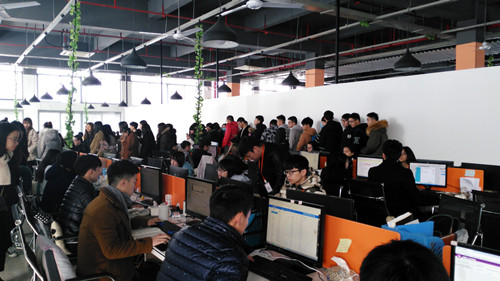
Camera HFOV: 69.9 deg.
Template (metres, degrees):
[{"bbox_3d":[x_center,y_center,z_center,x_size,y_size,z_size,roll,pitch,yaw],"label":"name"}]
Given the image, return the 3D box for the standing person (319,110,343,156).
[{"bbox_3d":[1.460,0.363,6.450,0.520,1.800,0.360,-1,3,-18],"label":"standing person"}]

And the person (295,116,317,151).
[{"bbox_3d":[1.214,0.319,7.675,0.420,1.630,0.500,1,4,28],"label":"person"}]

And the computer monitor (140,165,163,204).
[{"bbox_3d":[-0.963,0.455,3.620,0.170,0.360,0.470,-2,3,-39],"label":"computer monitor"}]

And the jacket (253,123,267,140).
[{"bbox_3d":[0.256,-0.072,8.837,0.320,0.720,0.480,1,4,28],"label":"jacket"}]

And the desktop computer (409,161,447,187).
[{"bbox_3d":[2.146,0.428,4.266,0.150,0.350,0.450,-5,6,-44],"label":"desktop computer"}]

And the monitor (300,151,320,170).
[{"bbox_3d":[0.979,0.347,5.650,0.170,0.360,0.470,-2,3,-39],"label":"monitor"}]

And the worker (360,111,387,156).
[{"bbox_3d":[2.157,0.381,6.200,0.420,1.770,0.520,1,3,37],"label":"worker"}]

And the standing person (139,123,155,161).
[{"bbox_3d":[-2.520,0.394,8.800,0.360,1.670,0.480,0,2,-7],"label":"standing person"}]

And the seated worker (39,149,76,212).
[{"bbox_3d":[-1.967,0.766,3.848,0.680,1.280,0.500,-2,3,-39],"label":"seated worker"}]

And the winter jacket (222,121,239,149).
[{"bbox_3d":[-0.490,-0.155,9.000,0.500,0.700,0.380,-3,3,-41],"label":"winter jacket"}]

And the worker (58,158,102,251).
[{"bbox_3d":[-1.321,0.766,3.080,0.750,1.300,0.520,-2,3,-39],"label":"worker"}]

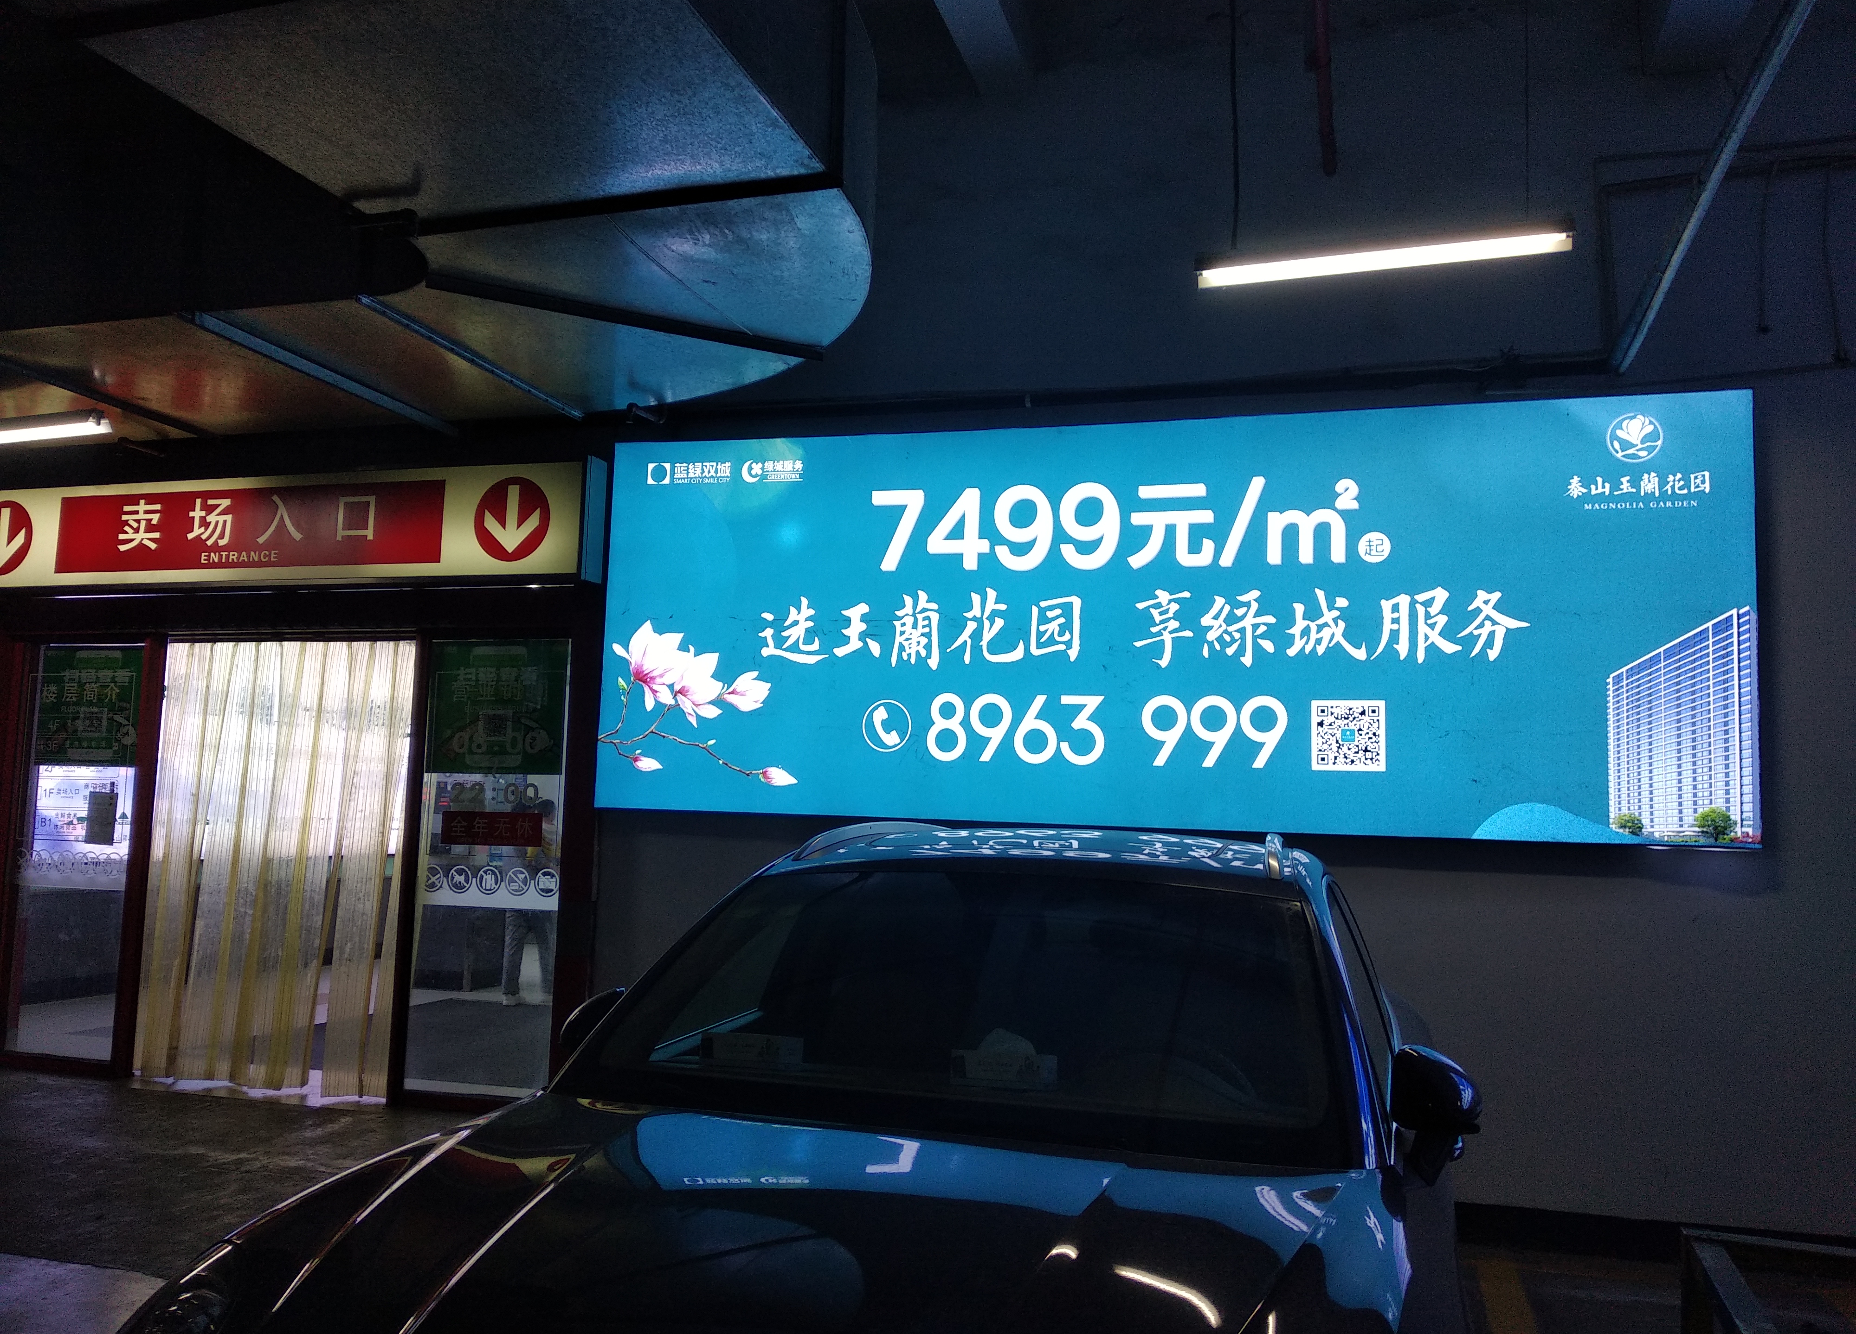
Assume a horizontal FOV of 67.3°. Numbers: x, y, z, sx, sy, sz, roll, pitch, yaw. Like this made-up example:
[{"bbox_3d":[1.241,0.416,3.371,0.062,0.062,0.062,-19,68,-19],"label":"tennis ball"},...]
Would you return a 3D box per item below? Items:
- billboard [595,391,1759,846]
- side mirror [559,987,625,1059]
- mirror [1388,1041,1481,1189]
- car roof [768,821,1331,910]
[{"bbox_3d":[0.824,-0.203,6.167,5.006,1.794,0.130,0,-6,17],"label":"billboard"},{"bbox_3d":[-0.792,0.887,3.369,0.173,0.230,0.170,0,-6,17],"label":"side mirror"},{"bbox_3d":[1.021,0.899,2.813,0.173,0.255,0.170,0,-6,17],"label":"mirror"},{"bbox_3d":[0.487,0.593,4.350,1.435,0.175,1.720,0,-6,17],"label":"car roof"}]

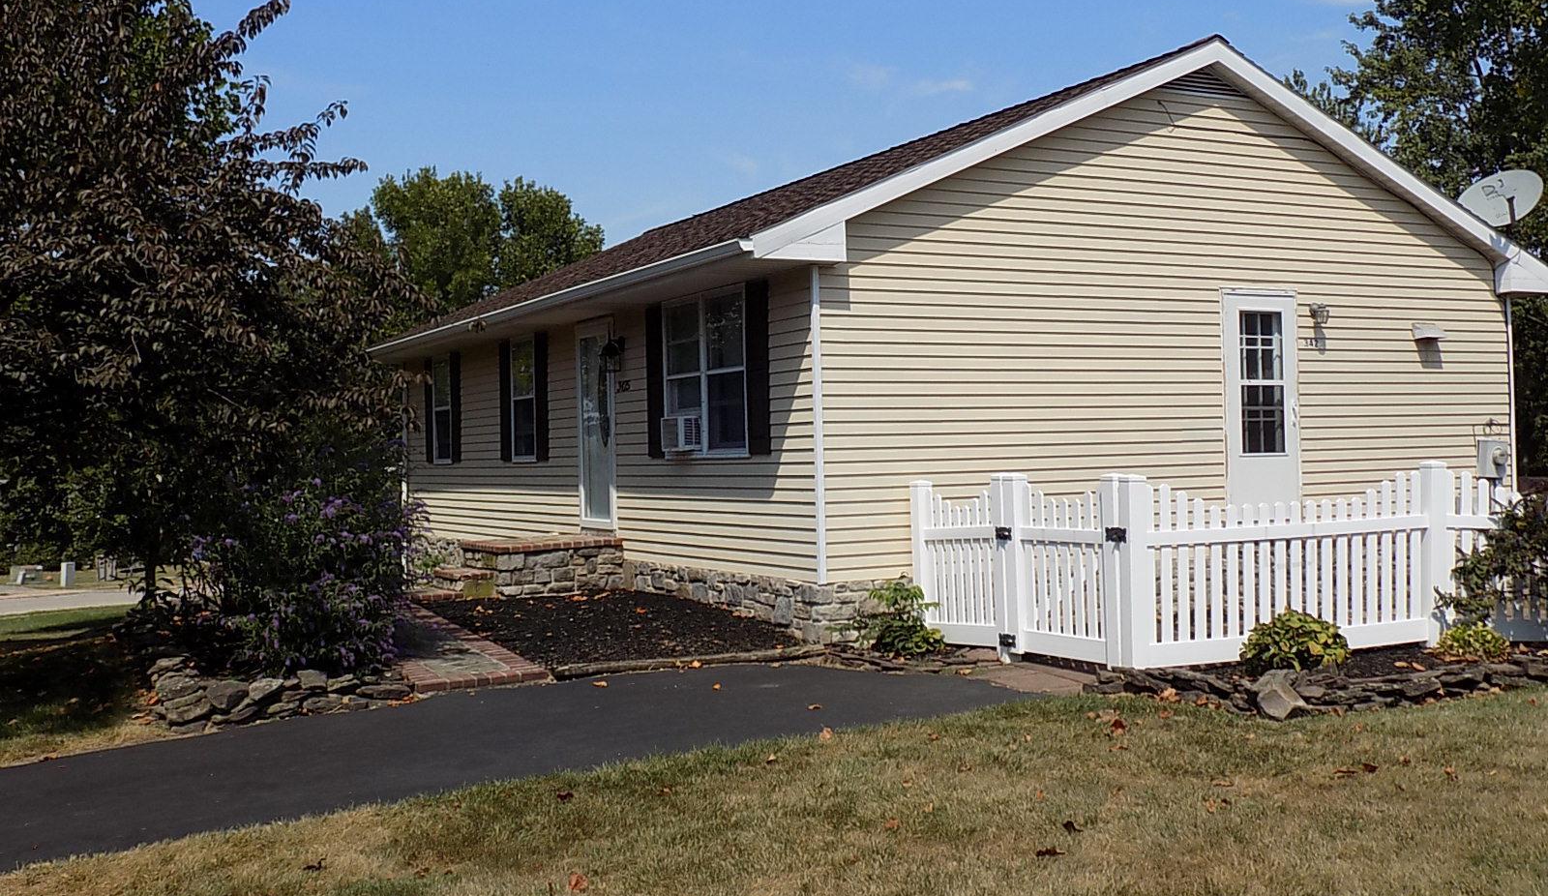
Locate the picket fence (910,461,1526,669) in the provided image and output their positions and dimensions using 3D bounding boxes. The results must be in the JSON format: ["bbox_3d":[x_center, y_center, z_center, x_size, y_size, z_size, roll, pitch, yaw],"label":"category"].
[{"bbox_3d":[3.291,0.789,11.210,4.102,1.260,2.232,-1,0,-14],"label":"picket fence"}]

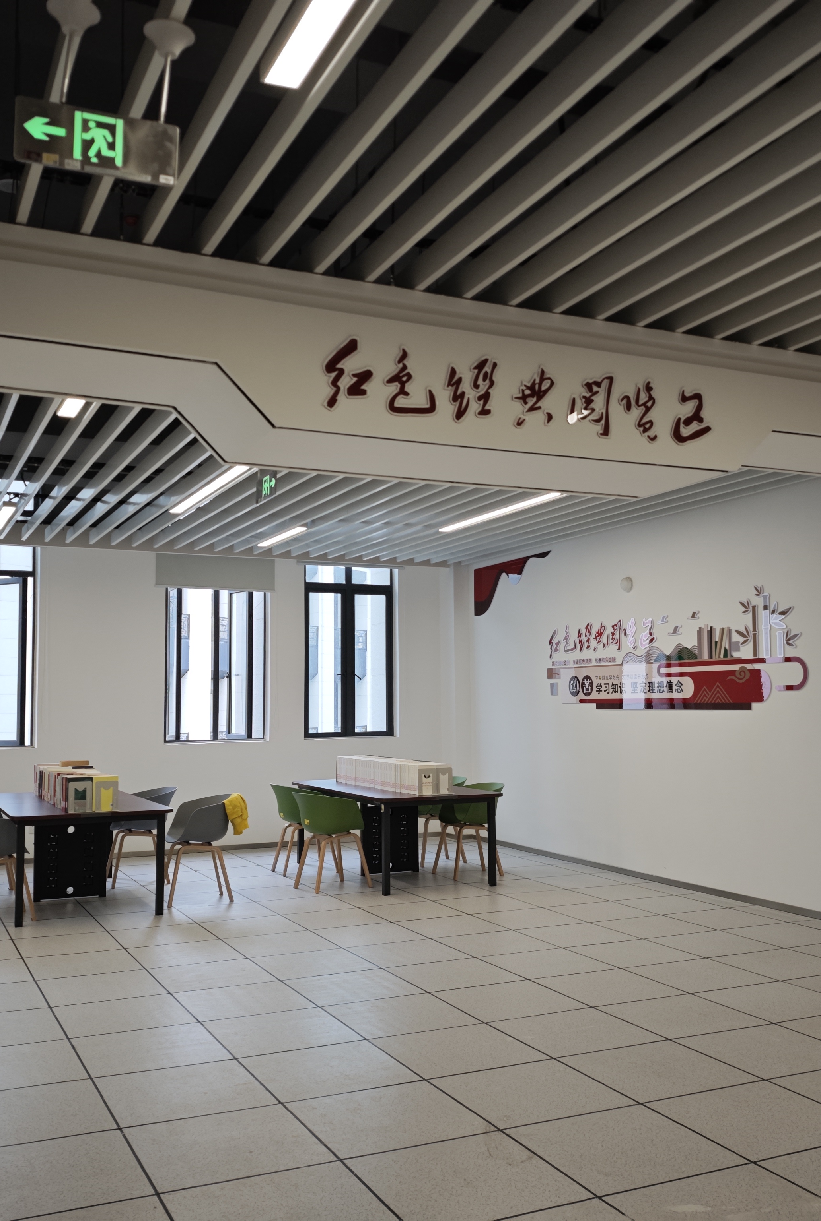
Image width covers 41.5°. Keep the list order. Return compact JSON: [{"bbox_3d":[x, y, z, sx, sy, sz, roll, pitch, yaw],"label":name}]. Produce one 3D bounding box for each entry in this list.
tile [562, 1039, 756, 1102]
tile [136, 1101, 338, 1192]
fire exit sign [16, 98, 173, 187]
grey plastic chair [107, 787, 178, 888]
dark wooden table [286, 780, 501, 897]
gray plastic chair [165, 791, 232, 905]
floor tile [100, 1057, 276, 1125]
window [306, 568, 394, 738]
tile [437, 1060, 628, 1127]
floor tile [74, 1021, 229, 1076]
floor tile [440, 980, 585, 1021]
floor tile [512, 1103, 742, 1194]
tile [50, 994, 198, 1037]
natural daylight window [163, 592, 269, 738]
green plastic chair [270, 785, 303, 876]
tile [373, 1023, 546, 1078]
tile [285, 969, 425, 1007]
[{"bbox_3d":[1.022,1.919,4.504,0.600,0.020,0.600,2,-5,-25],"label":"tile"},{"bbox_3d":[-0.639,1.868,3.768,0.600,0.020,0.600,2,-5,-25],"label":"tile"},{"bbox_3d":[-0.708,-1.063,2.455,0.355,0.143,0.020,2,-6,-21],"label":"fire exit sign"},{"bbox_3d":[-2.300,1.943,9.320,0.553,0.795,0.573,2,-5,-25],"label":"grey plastic chair"},{"bbox_3d":[-0.215,2.056,10.059,1.130,0.770,2.320,2,-6,-25],"label":"dark wooden table"},{"bbox_3d":[-1.659,1.866,8.473,0.543,0.795,0.573,2,-5,-25],"label":"gray plastic chair"},{"bbox_3d":[-0.881,1.876,4.201,0.600,0.020,0.600,2,-6,-25],"label":"floor tile"},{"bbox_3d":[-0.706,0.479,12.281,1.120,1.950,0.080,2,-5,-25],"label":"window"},{"bbox_3d":[0.464,1.860,4.177,0.585,0.020,0.585,2,-6,-25],"label":"tile"},{"bbox_3d":[-1.142,1.923,4.747,0.585,0.020,0.585,2,-6,-25],"label":"floor tile"},{"bbox_3d":[0.503,1.994,5.529,0.585,0.020,0.585,2,-6,-25],"label":"floor tile"},{"bbox_3d":[0.716,1.806,3.644,0.585,0.020,0.585,2,-6,-25],"label":"floor tile"},{"bbox_3d":[-1.400,1.985,5.282,0.600,0.020,0.600,2,-6,-25],"label":"tile"},{"bbox_3d":[-2.125,0.563,11.857,1.120,1.760,0.150,2,-6,-25],"label":"natural daylight window"},{"bbox_3d":[-0.984,2.032,10.036,0.550,0.790,0.590,2,-6,-25],"label":"green plastic chair"},{"bbox_3d":[0.207,1.914,4.709,0.585,0.020,0.585,2,-6,-25],"label":"tile"},{"bbox_3d":[-0.304,2.033,5.815,0.600,0.020,0.600,2,-6,-25],"label":"tile"}]

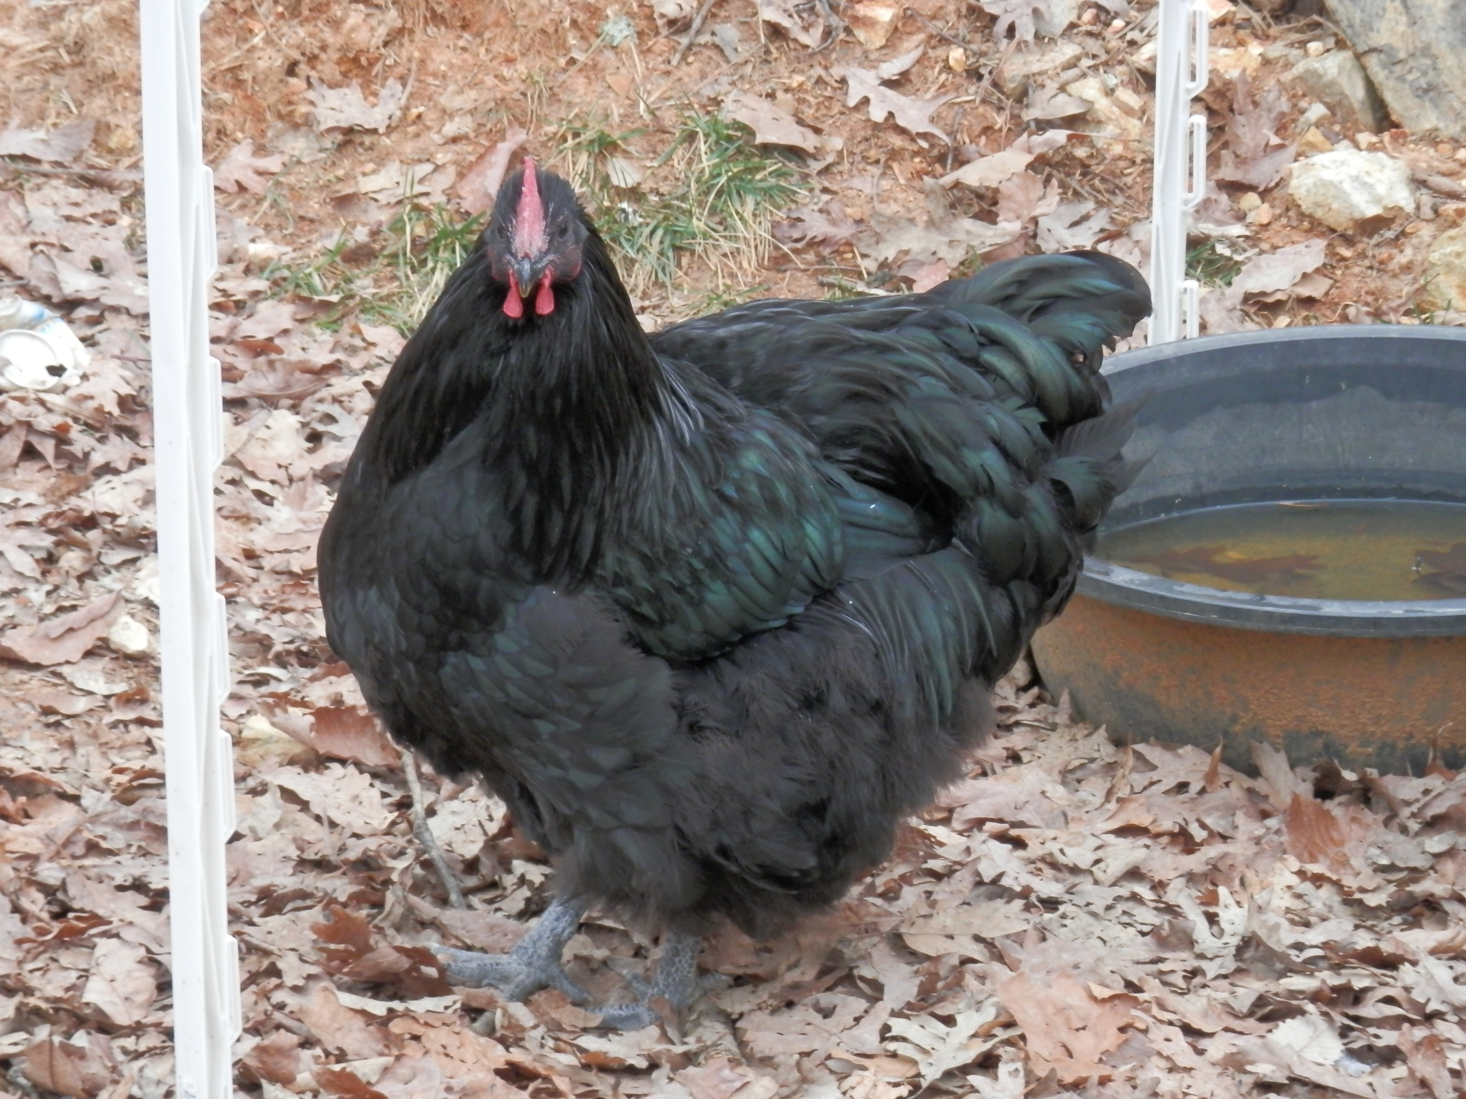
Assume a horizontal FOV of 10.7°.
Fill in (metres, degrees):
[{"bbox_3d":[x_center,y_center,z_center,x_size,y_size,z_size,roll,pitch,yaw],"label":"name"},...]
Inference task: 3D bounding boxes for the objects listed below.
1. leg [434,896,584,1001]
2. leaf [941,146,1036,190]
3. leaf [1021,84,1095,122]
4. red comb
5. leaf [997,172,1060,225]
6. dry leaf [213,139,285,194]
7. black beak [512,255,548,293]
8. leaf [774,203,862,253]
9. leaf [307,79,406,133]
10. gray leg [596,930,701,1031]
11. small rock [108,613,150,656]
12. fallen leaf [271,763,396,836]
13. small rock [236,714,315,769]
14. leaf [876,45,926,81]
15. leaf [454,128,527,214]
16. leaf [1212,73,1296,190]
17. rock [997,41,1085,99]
[{"bbox_3d":[-0.112,0.210,4.080,0.100,0.058,0.080,12,24,28],"label":"leg"},{"bbox_3d":[0.174,-0.255,5.299,0.072,0.014,0.030,-30,50,-29],"label":"leaf"},{"bbox_3d":[0.219,-0.301,5.270,0.045,0.016,0.044,-6,36,-7],"label":"leaf"},{"bbox_3d":[-0.105,-0.176,4.030,0.016,0.042,0.048,2,17,7],"label":"red comb"},{"bbox_3d":[0.197,-0.238,5.269,0.046,0.014,0.046,-32,51,-31],"label":"leaf"},{"bbox_3d":[-0.325,-0.256,5.297,0.050,0.014,0.057,22,41,27],"label":"dry leaf"},{"bbox_3d":[-0.104,-0.141,4.000,0.016,0.015,0.022,2,17,7],"label":"black beak"},{"bbox_3d":[0.055,-0.210,5.100,0.058,0.014,0.060,-4,33,-5],"label":"leaf"},{"bbox_3d":[-0.257,-0.303,5.346,0.069,0.020,0.053,0,21,0],"label":"leaf"},{"bbox_3d":[-0.041,0.213,3.827,0.068,0.058,0.042,-14,24,-31],"label":"gray leg"},{"bbox_3d":[-0.334,0.048,4.333,0.023,0.018,0.022,-1,20,0],"label":"small rock"},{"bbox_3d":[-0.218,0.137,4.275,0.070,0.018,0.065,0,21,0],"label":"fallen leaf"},{"bbox_3d":[-0.254,0.106,4.351,0.045,0.019,0.036,0,21,0],"label":"small rock"},{"bbox_3d":[0.119,-0.338,5.449,0.044,0.012,0.013,-28,51,-25],"label":"leaf"},{"bbox_3d":[-0.159,-0.249,5.180,0.032,0.018,0.088,21,49,20],"label":"leaf"},{"bbox_3d":[0.350,-0.281,5.261,0.058,0.055,0.067,0,21,0],"label":"leaf"},{"bbox_3d":[0.212,-0.330,5.394,0.063,0.027,0.040,0,21,0],"label":"rock"}]

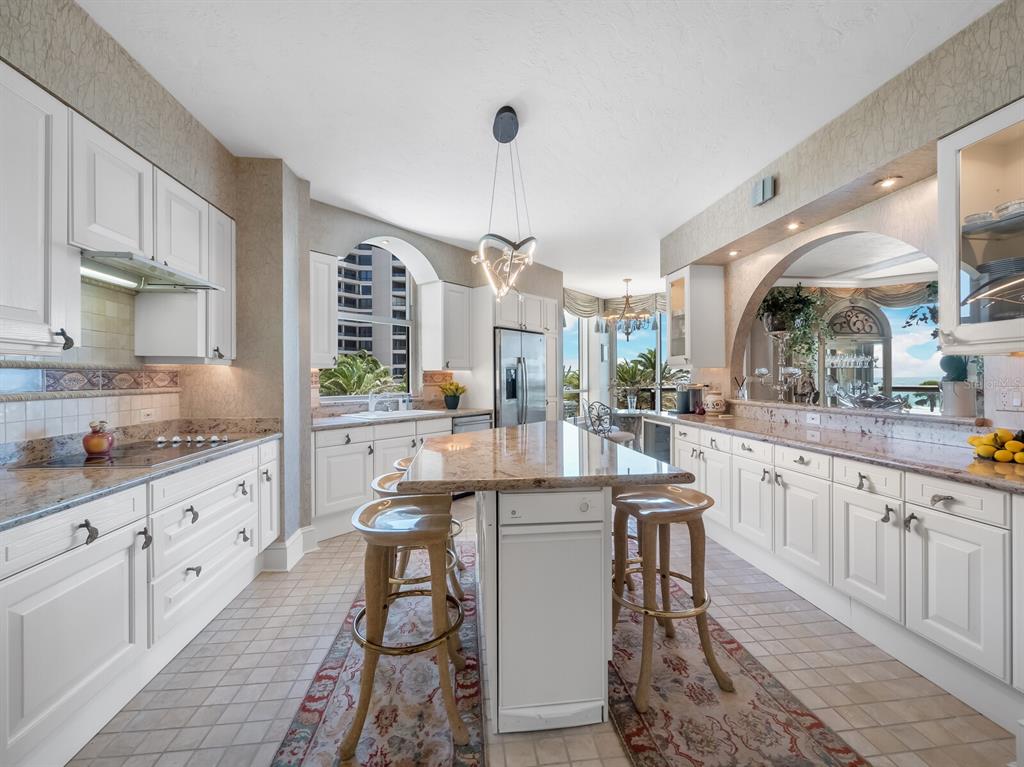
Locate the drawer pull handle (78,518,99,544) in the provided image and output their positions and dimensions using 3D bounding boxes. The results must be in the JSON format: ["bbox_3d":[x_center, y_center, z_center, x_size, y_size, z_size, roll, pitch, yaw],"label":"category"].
[{"bbox_3d":[-1.460,0.503,1.428,0.035,0.090,0.045,0,0,-7],"label":"drawer pull handle"}]

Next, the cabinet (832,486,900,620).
[{"bbox_3d":[1.983,0.807,2.063,0.500,0.553,0.362,0,0,-7],"label":"cabinet"}]

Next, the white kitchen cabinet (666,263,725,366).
[{"bbox_3d":[1.905,-0.666,4.316,0.370,0.980,0.470,0,0,-7],"label":"white kitchen cabinet"}]

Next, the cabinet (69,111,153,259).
[{"bbox_3d":[-2.022,-0.850,1.902,0.370,0.561,0.463,0,0,-7],"label":"cabinet"}]

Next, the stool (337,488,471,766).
[{"bbox_3d":[-0.385,0.862,1.601,0.450,0.770,0.440,0,0,-7],"label":"stool"}]

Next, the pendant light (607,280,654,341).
[{"bbox_3d":[1.837,-1.135,6.525,0.757,0.977,0.757,0,0,-7],"label":"pendant light"}]

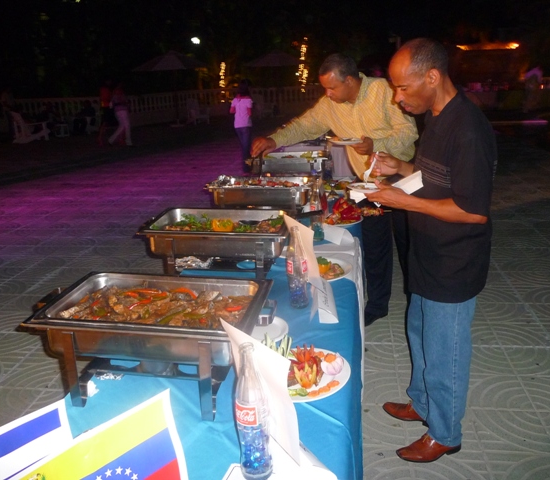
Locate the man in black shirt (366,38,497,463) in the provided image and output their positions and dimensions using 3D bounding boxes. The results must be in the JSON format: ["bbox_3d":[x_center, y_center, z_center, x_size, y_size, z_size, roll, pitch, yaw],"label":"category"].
[{"bbox_3d":[0.612,0.085,2.085,0.480,1.690,0.500,1,18,12],"label":"man in black shirt"}]

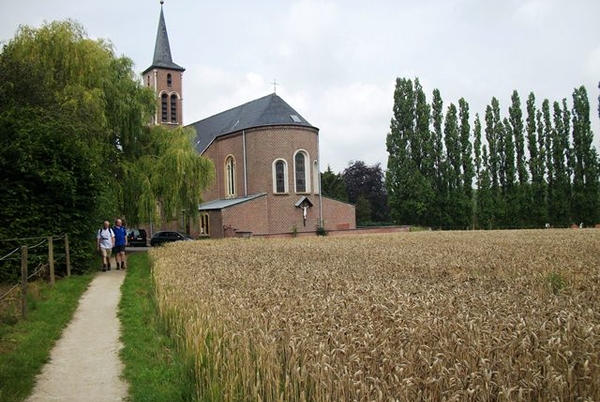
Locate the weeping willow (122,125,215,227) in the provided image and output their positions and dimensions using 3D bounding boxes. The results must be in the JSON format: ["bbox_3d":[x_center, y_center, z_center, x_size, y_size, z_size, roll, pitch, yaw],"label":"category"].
[{"bbox_3d":[-10.431,-1.229,44.000,7.500,9.700,7.500,-2,-2,0],"label":"weeping willow"}]

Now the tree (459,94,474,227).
[{"bbox_3d":[27.315,-5.988,91.000,2.600,21.650,2.600,-2,-2,0],"label":"tree"}]

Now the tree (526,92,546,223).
[{"bbox_3d":[38.798,-6.480,91.000,3.000,22.640,3.000,-2,-2,0],"label":"tree"}]

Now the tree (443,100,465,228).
[{"bbox_3d":[25.182,-5.660,91.000,3.200,21.000,3.200,-2,-2,0],"label":"tree"}]

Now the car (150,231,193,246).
[{"bbox_3d":[-12.315,3.680,54.000,4.250,1.470,1.770,-2,-2,11],"label":"car"}]

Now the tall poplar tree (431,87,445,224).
[{"bbox_3d":[22.557,-6.808,91.000,2.400,23.300,2.400,-2,-2,0],"label":"tall poplar tree"}]

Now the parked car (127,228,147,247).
[{"bbox_3d":[-16.759,3.715,56.000,1.770,1.720,4.300,-1,-2,-30],"label":"parked car"}]

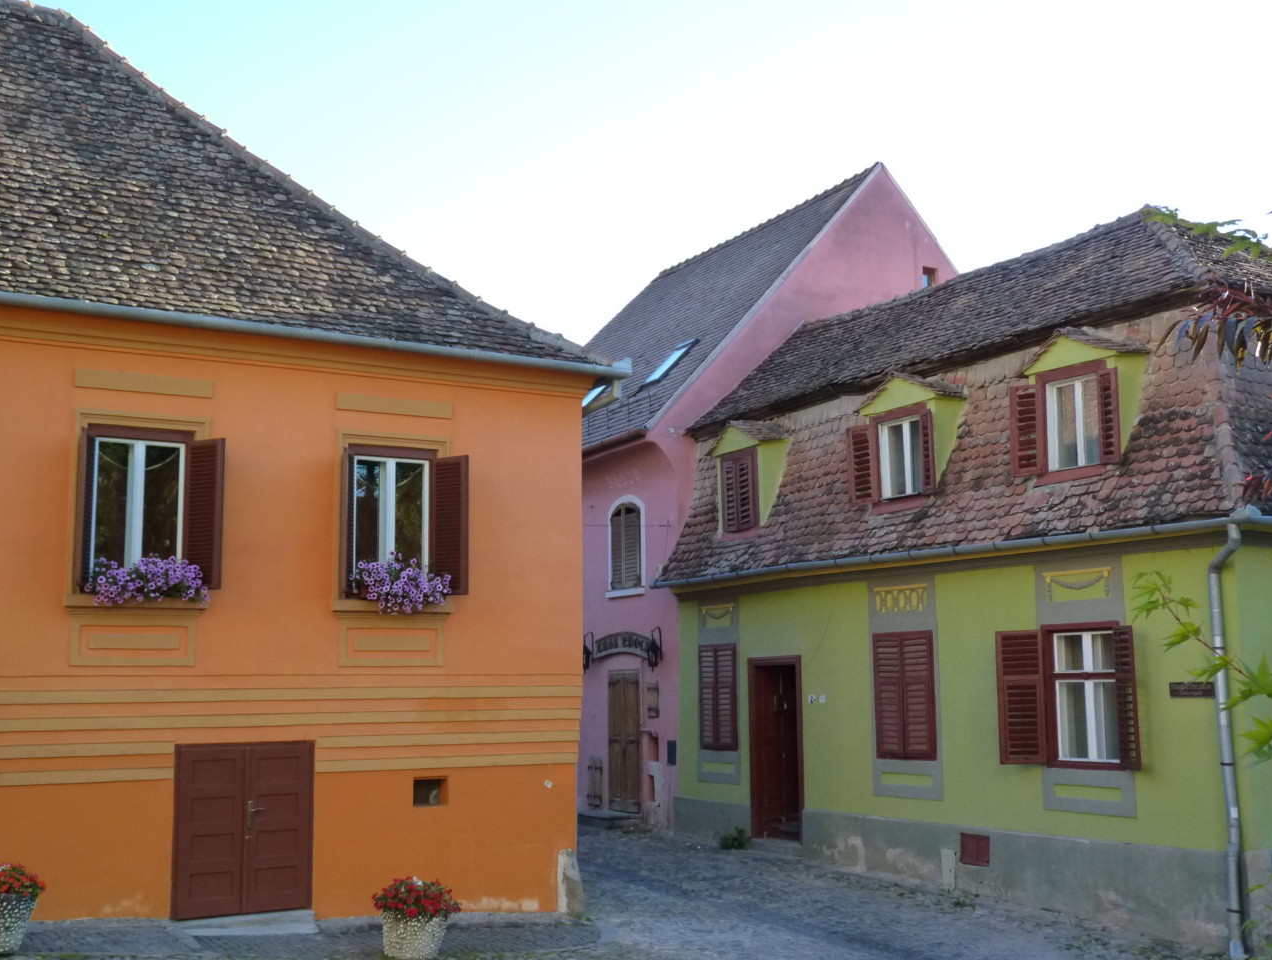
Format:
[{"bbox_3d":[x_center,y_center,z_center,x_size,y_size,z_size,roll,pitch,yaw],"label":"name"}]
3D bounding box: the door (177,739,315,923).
[{"bbox_3d":[-3.319,2.945,12.531,1.195,1.419,0.090,4,-9,-30],"label":"door"}]

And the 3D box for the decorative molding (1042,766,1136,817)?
[{"bbox_3d":[4.460,3.076,14.593,0.050,0.428,1.169,4,-10,-31],"label":"decorative molding"}]

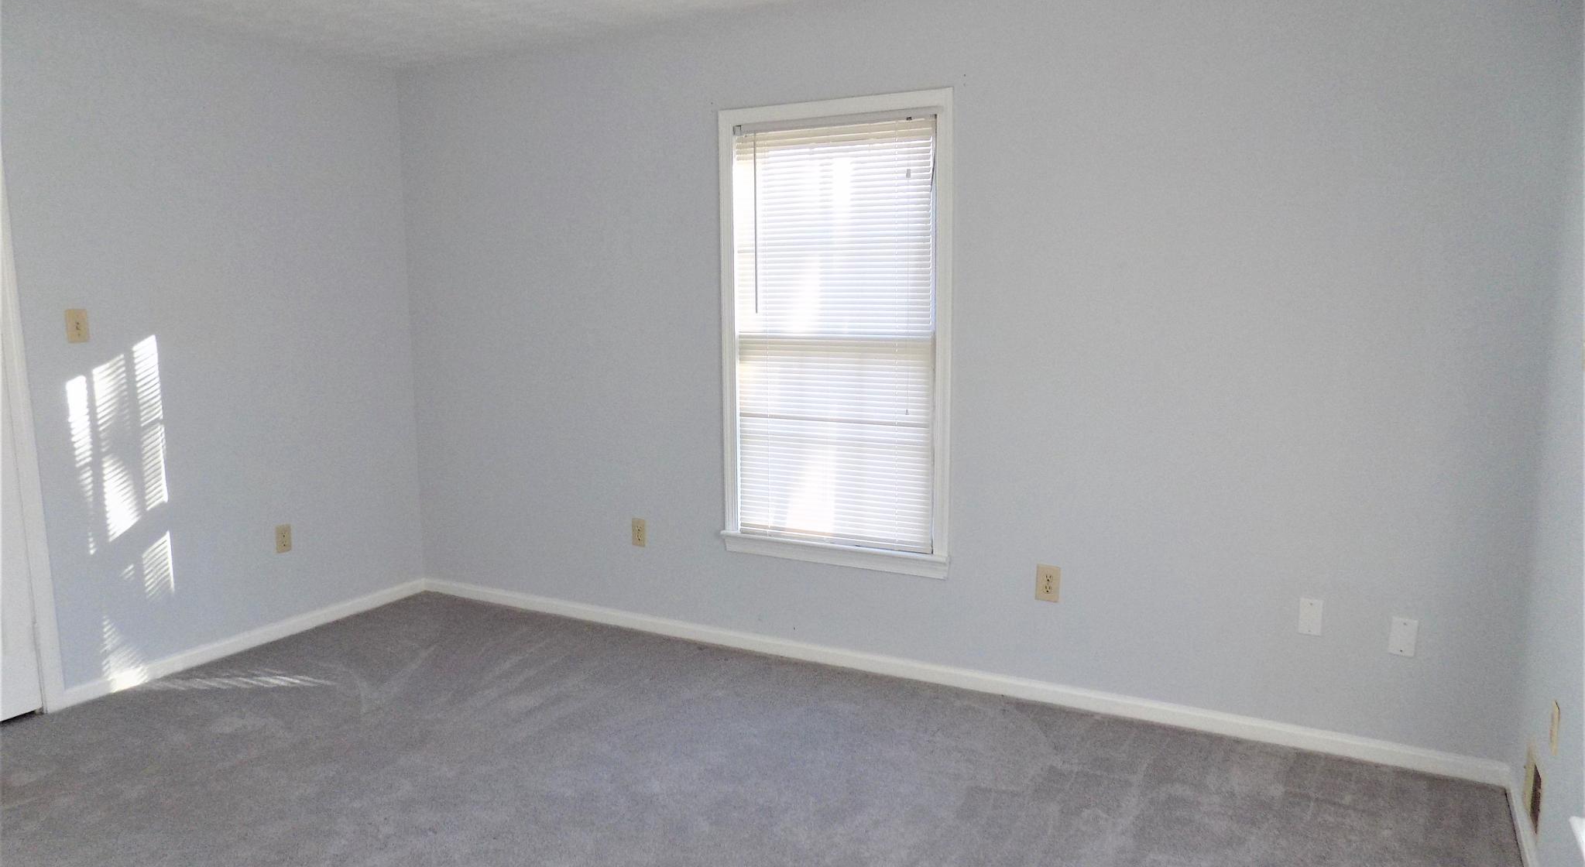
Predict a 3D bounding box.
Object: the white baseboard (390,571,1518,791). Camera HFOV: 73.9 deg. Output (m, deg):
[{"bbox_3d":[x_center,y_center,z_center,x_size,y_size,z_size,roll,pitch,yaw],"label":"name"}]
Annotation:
[{"bbox_3d":[0.140,0.848,4.051,4.351,0.076,0.015,4,9,28],"label":"white baseboard"}]

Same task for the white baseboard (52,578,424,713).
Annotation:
[{"bbox_3d":[-2.159,0.821,4.365,0.015,0.076,1.652,4,9,28],"label":"white baseboard"}]

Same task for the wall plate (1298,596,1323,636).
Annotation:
[{"bbox_3d":[1.588,0.563,3.222,0.069,0.112,0.008,4,9,28],"label":"wall plate"}]

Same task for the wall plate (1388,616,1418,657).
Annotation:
[{"bbox_3d":[1.805,0.601,3.109,0.069,0.112,0.008,4,9,28],"label":"wall plate"}]

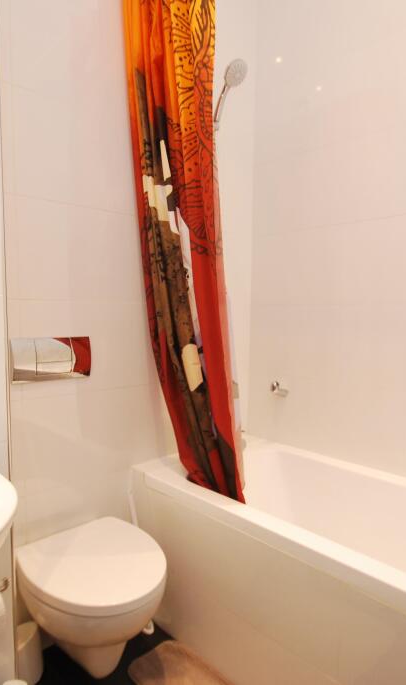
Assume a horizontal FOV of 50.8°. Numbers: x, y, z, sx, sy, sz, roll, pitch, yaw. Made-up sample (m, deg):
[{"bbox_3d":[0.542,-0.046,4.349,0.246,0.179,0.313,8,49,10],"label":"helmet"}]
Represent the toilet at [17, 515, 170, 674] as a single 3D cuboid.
[{"bbox_3d":[-0.317,0.813,1.292,0.373,0.368,0.503,-4,6,-44],"label":"toilet"}]

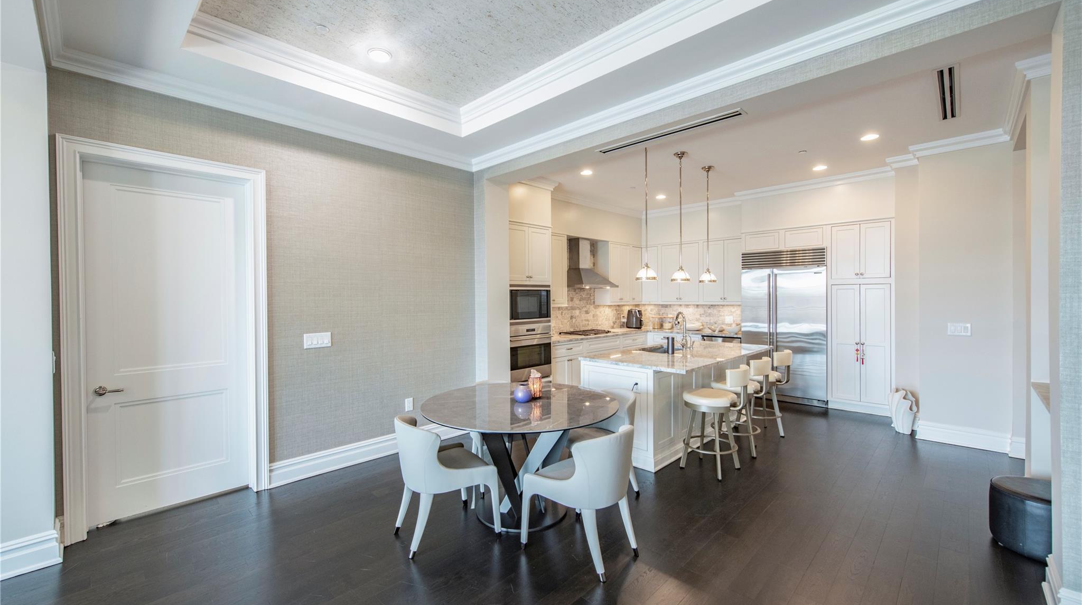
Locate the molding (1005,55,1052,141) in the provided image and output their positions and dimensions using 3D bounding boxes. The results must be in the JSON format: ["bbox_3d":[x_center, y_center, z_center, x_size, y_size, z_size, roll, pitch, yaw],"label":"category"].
[{"bbox_3d":[3.804,-1.559,3.331,0.160,0.110,1.660,1,1,44],"label":"molding"}]

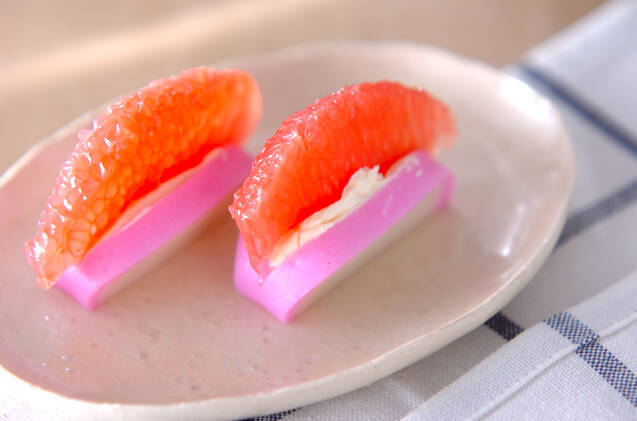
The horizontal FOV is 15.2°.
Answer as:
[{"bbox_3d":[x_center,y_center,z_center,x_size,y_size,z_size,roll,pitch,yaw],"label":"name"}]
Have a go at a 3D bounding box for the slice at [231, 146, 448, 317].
[{"bbox_3d":[0.007,0.003,0.557,0.017,0.015,0.058,31,49,32],"label":"slice"}]

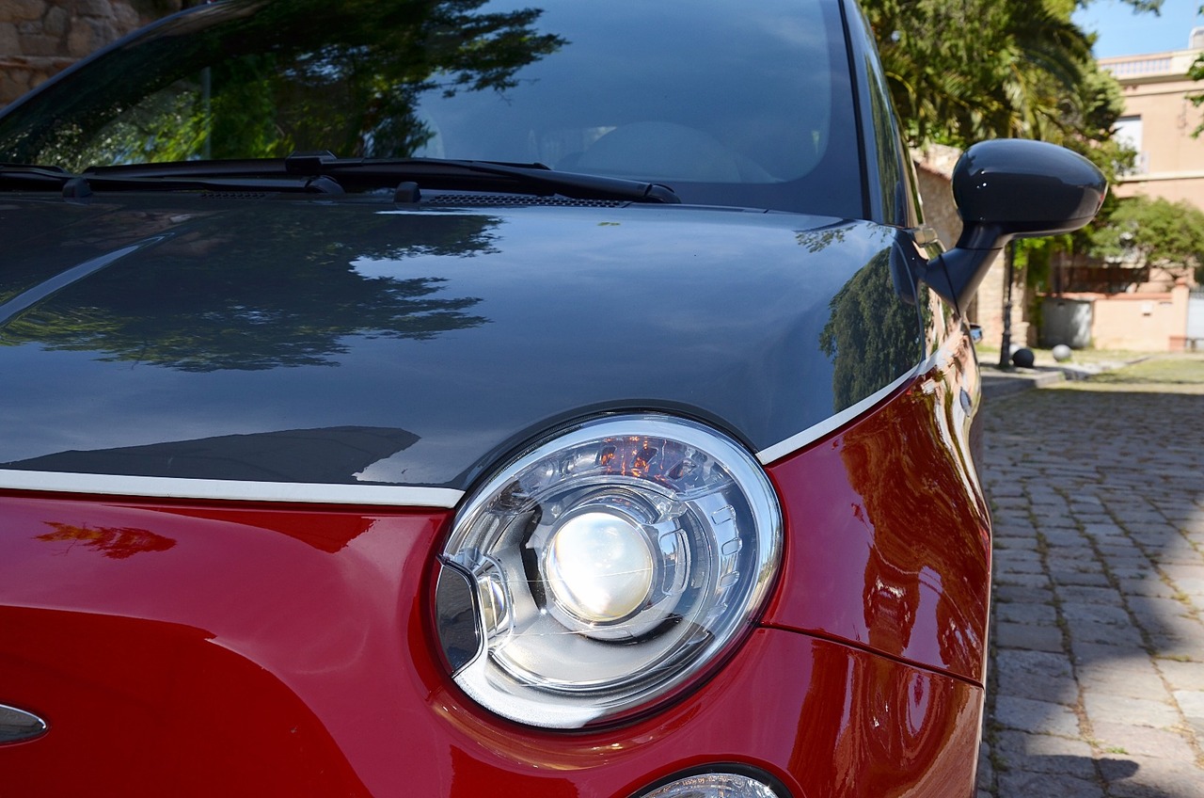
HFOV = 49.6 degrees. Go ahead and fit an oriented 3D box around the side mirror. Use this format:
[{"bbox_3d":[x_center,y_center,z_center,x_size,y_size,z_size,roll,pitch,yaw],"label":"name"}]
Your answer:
[{"bbox_3d":[0.606,-0.257,1.900,0.242,0.236,0.165,1,4,16],"label":"side mirror"}]

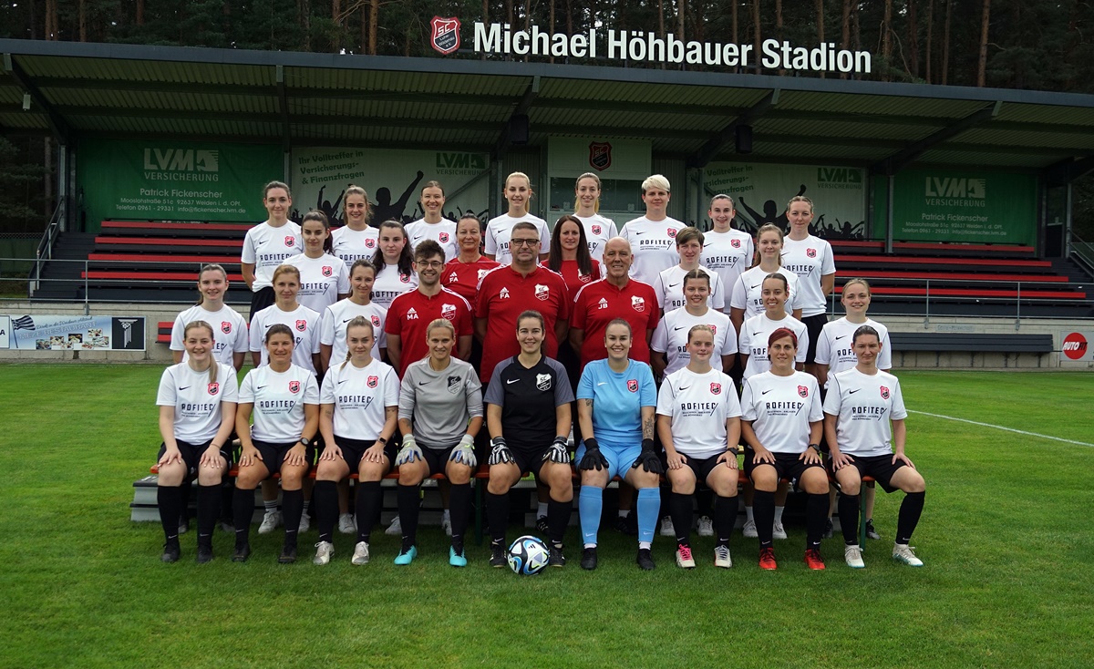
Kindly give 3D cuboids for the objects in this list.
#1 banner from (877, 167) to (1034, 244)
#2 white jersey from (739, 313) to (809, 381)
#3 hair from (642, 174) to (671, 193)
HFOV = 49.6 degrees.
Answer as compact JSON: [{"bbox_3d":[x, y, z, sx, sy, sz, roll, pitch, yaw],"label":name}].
[{"bbox_3d":[11.731,-3.596,34.000,5.000,2.350,0.050,1,1,-10],"label":"banner"},{"bbox_3d":[1.452,0.102,7.580,0.450,0.510,0.260,1,1,1],"label":"white jersey"},{"bbox_3d":[0.760,-1.012,8.200,0.200,0.190,0.220,1,1,2],"label":"hair"}]

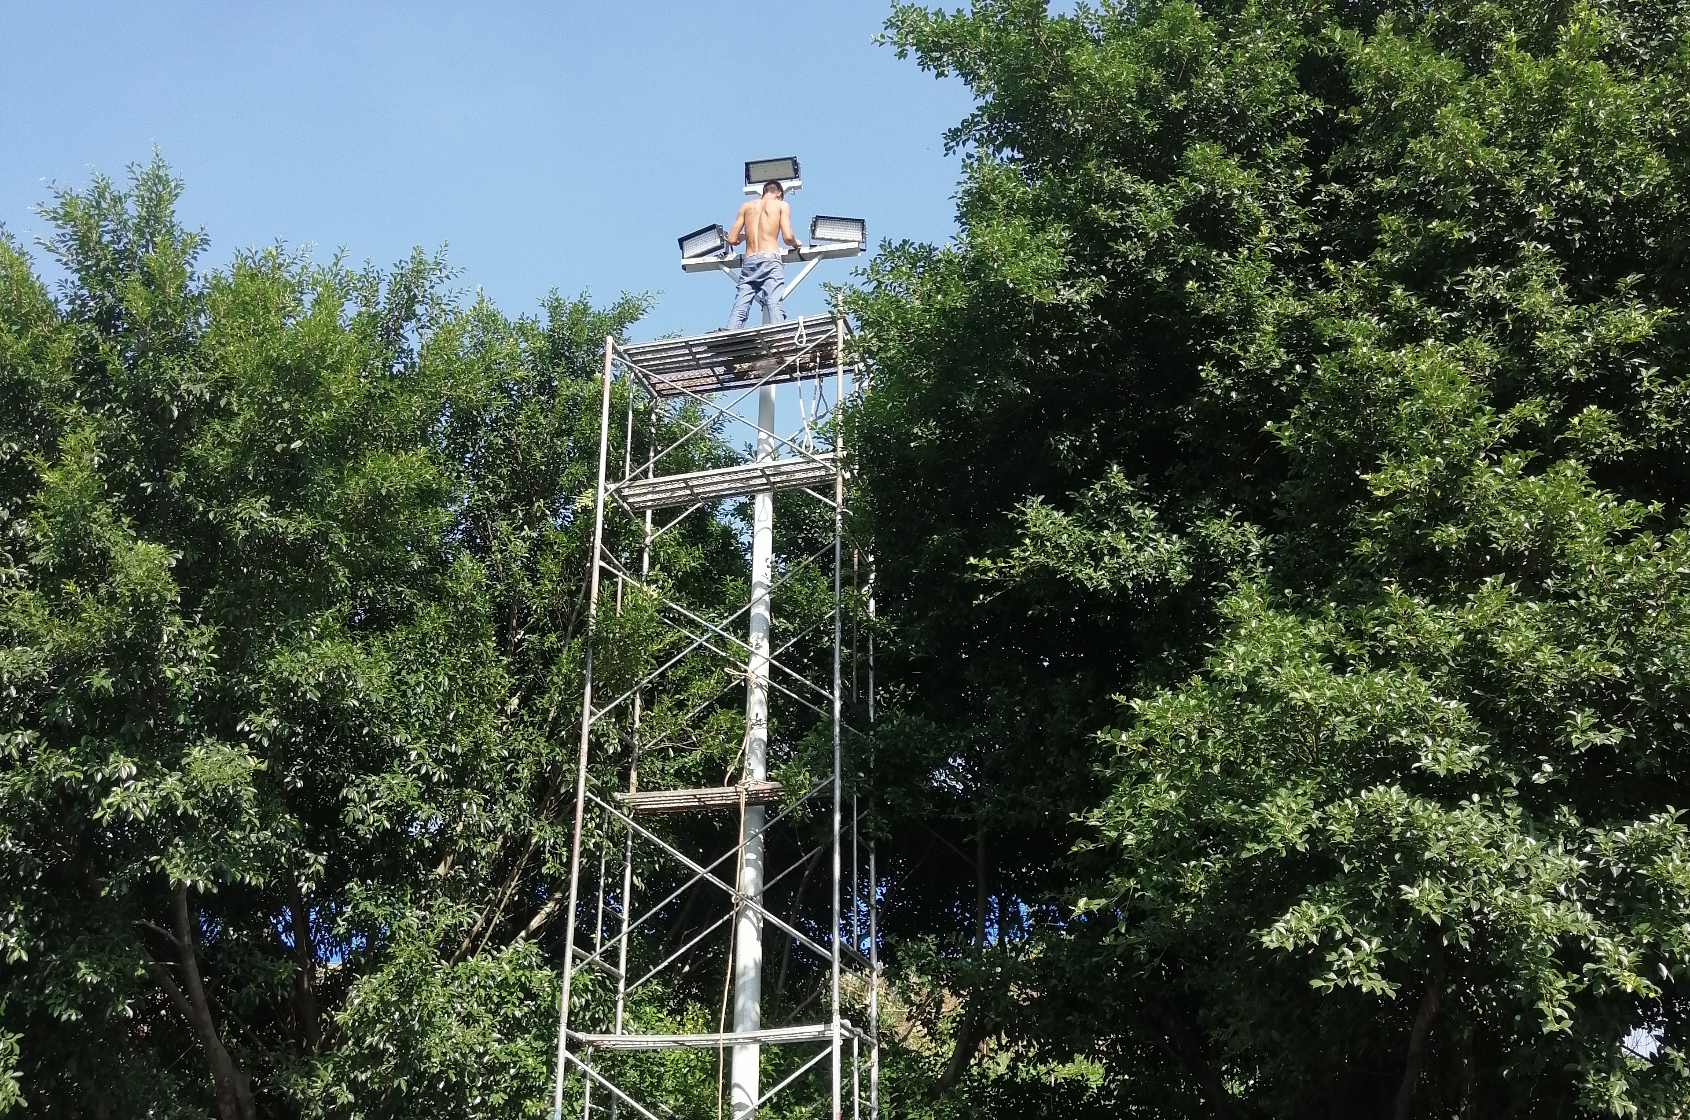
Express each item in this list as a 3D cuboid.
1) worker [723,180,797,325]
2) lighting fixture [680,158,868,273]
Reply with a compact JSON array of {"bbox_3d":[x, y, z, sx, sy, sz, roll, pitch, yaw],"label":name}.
[{"bbox_3d":[-0.670,-2.323,13.833,0.530,1.630,0.450,-6,-26,13],"label":"worker"},{"bbox_3d":[-0.594,-2.937,14.648,1.500,1.130,0.450,-4,-25,8],"label":"lighting fixture"}]

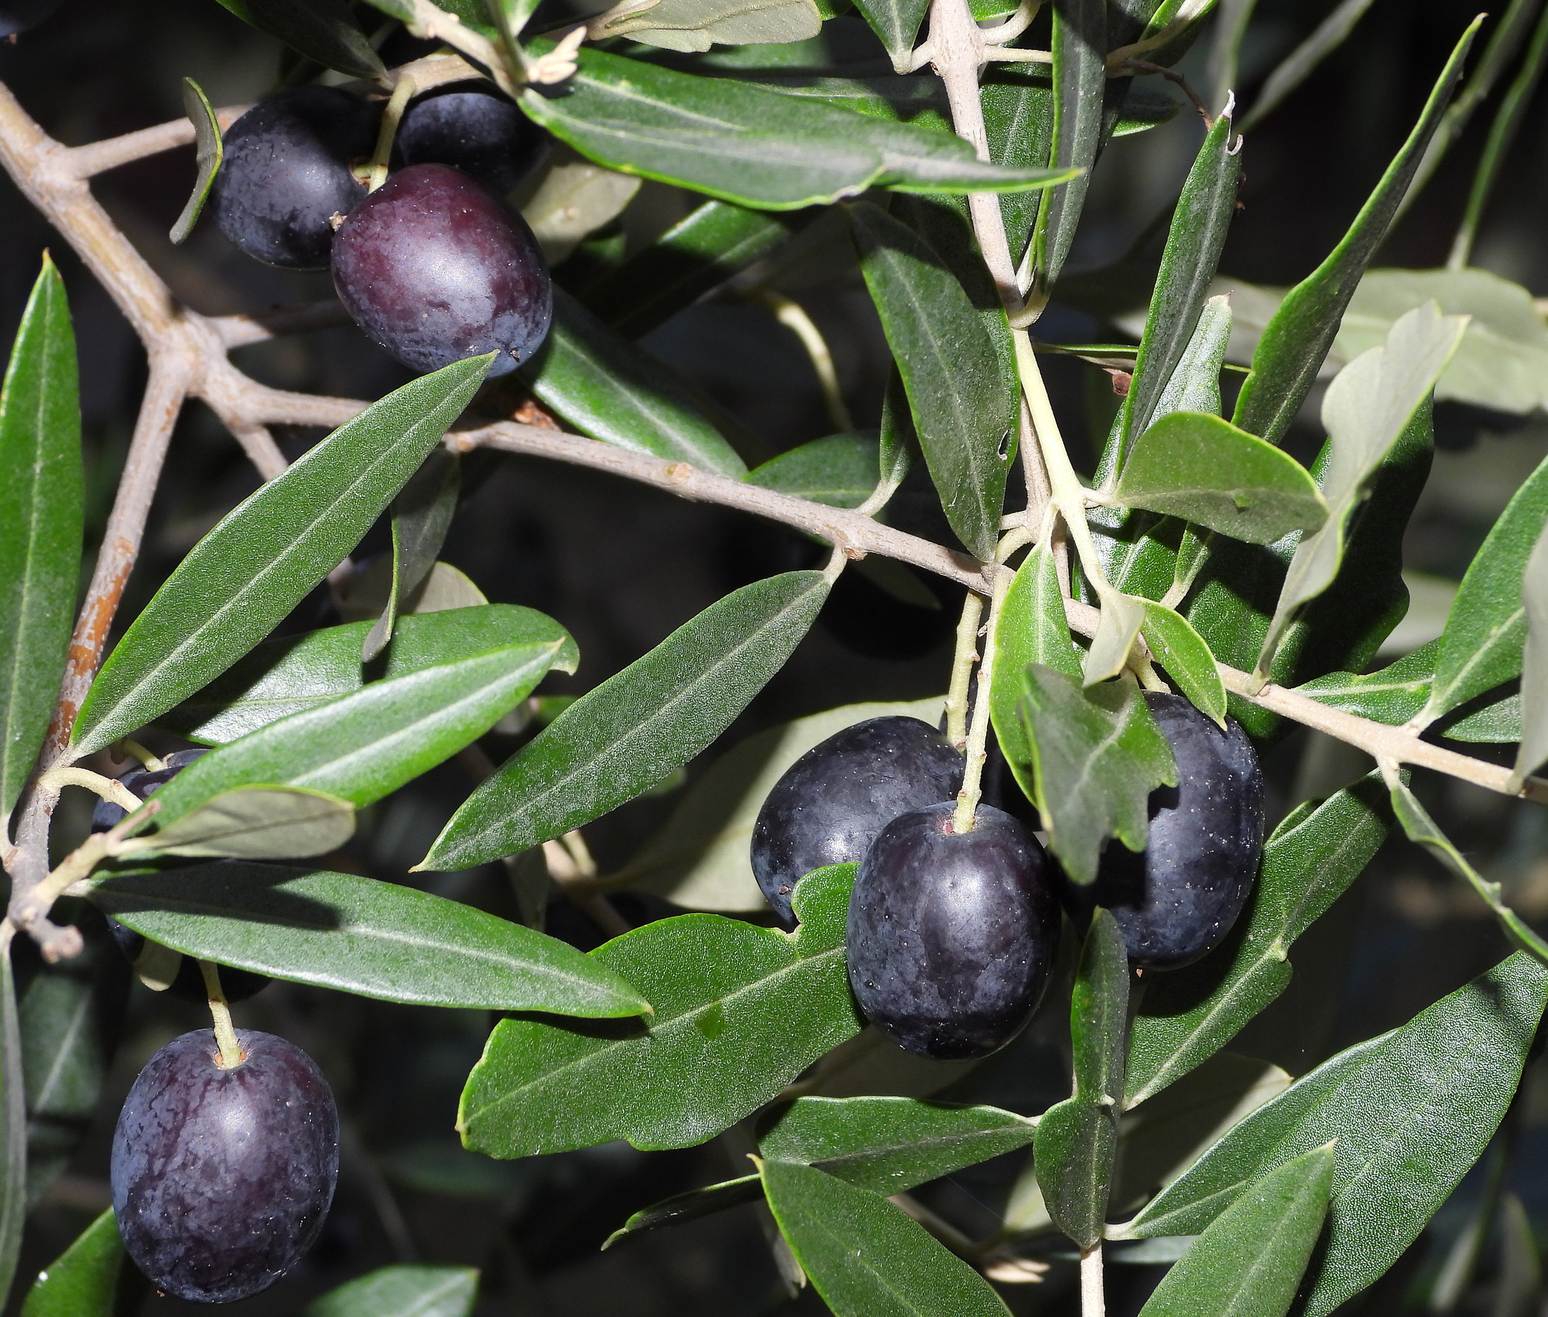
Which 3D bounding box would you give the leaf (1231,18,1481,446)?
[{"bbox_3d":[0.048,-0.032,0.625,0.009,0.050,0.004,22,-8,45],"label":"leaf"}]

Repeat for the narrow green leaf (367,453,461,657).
[{"bbox_3d":[-0.032,-0.009,0.647,0.004,0.007,0.025,-21,38,39],"label":"narrow green leaf"}]

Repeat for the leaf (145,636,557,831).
[{"bbox_3d":[-0.037,0.007,0.642,0.041,0.010,0.006,-24,-26,11],"label":"leaf"}]

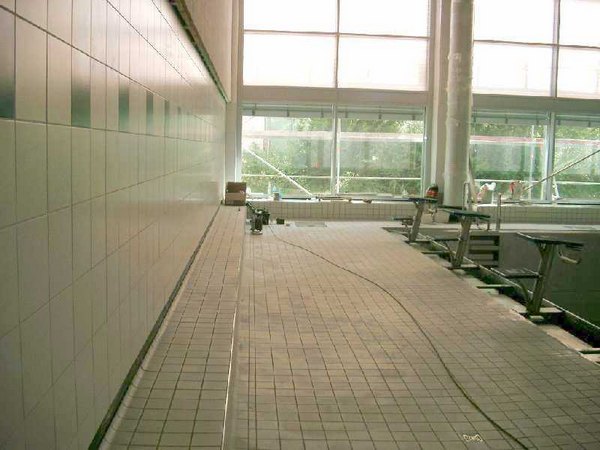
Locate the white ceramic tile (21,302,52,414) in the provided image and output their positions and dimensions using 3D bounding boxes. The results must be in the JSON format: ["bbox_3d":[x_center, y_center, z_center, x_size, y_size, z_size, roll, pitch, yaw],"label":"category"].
[{"bbox_3d":[-0.714,0.355,1.719,0.010,0.248,0.242,1,7,-4],"label":"white ceramic tile"}]

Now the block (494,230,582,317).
[{"bbox_3d":[2.364,0.484,6.469,0.800,0.781,0.470,1,7,-4],"label":"block"}]

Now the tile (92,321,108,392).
[{"bbox_3d":[-0.788,0.540,2.535,0.010,0.257,0.252,1,7,-4],"label":"tile"}]

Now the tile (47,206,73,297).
[{"bbox_3d":[-0.724,0.078,1.927,0.010,0.248,0.242,1,7,-4],"label":"tile"}]

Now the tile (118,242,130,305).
[{"bbox_3d":[-0.801,0.212,2.909,0.010,0.248,0.242,1,7,-4],"label":"tile"}]

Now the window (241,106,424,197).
[{"bbox_3d":[0.772,-1.662,14.592,4.234,2.101,0.120,1,7,-4],"label":"window"}]

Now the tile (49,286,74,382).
[{"bbox_3d":[-0.743,0.334,2.005,0.010,0.257,0.252,1,7,-4],"label":"tile"}]

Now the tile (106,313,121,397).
[{"bbox_3d":[-0.809,0.511,2.784,0.010,0.257,0.252,1,7,-4],"label":"tile"}]

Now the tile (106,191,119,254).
[{"bbox_3d":[-0.776,-0.008,2.642,0.010,0.248,0.242,1,7,-4],"label":"tile"}]

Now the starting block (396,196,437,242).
[{"bbox_3d":[2.105,-0.094,11.540,0.660,0.730,0.520,1,7,-4],"label":"starting block"}]

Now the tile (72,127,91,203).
[{"bbox_3d":[-0.751,-0.204,2.193,0.010,0.257,0.252,1,7,-4],"label":"tile"}]

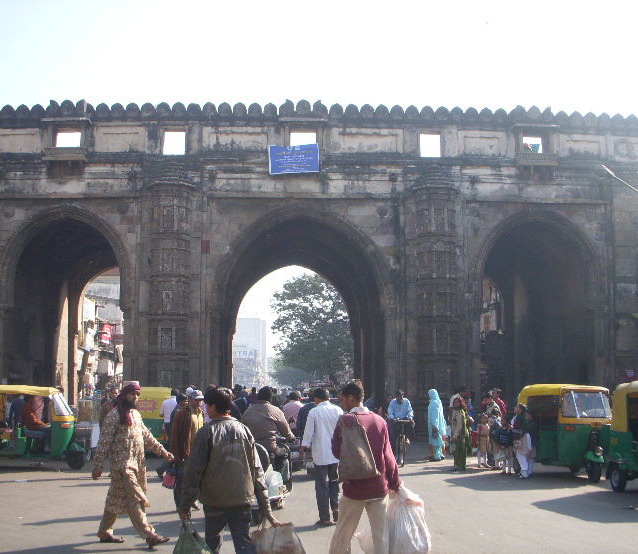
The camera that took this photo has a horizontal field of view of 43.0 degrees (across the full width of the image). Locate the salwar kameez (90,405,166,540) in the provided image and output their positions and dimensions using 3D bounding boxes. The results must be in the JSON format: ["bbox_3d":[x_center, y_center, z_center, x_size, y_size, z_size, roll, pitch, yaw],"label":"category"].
[{"bbox_3d":[-2.014,2.080,8.611,0.620,1.370,0.500,-4,-9,27],"label":"salwar kameez"}]

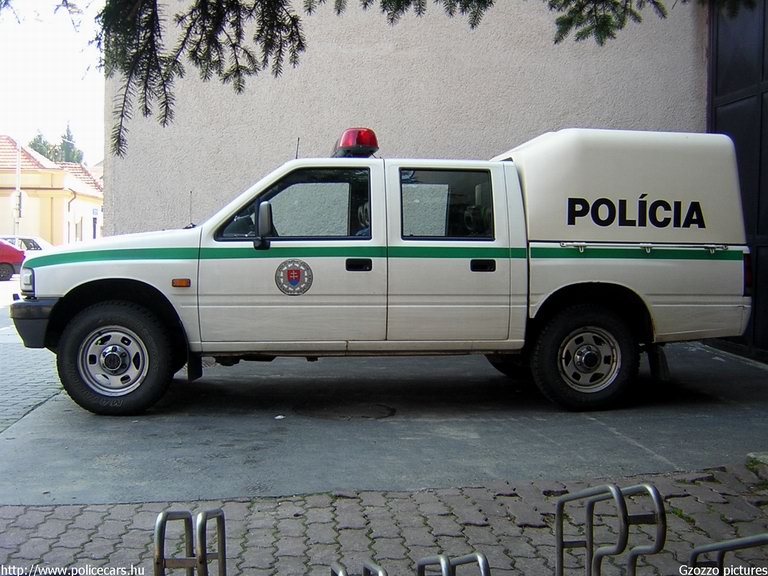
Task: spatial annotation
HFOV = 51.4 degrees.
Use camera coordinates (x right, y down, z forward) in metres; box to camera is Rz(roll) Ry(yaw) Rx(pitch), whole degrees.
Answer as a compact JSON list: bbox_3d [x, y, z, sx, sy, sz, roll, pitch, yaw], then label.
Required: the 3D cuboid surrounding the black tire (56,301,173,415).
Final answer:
[{"bbox_3d":[-1.683,0.445,5.035,0.705,0.700,0.220,0,3,-5],"label":"black tire"}]

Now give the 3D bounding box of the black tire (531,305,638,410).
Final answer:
[{"bbox_3d":[1.332,0.457,5.310,0.705,0.700,0.220,0,3,-5],"label":"black tire"}]

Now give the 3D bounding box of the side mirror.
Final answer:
[{"bbox_3d":[-0.744,-0.378,4.890,0.110,0.295,0.210,0,3,-5],"label":"side mirror"}]

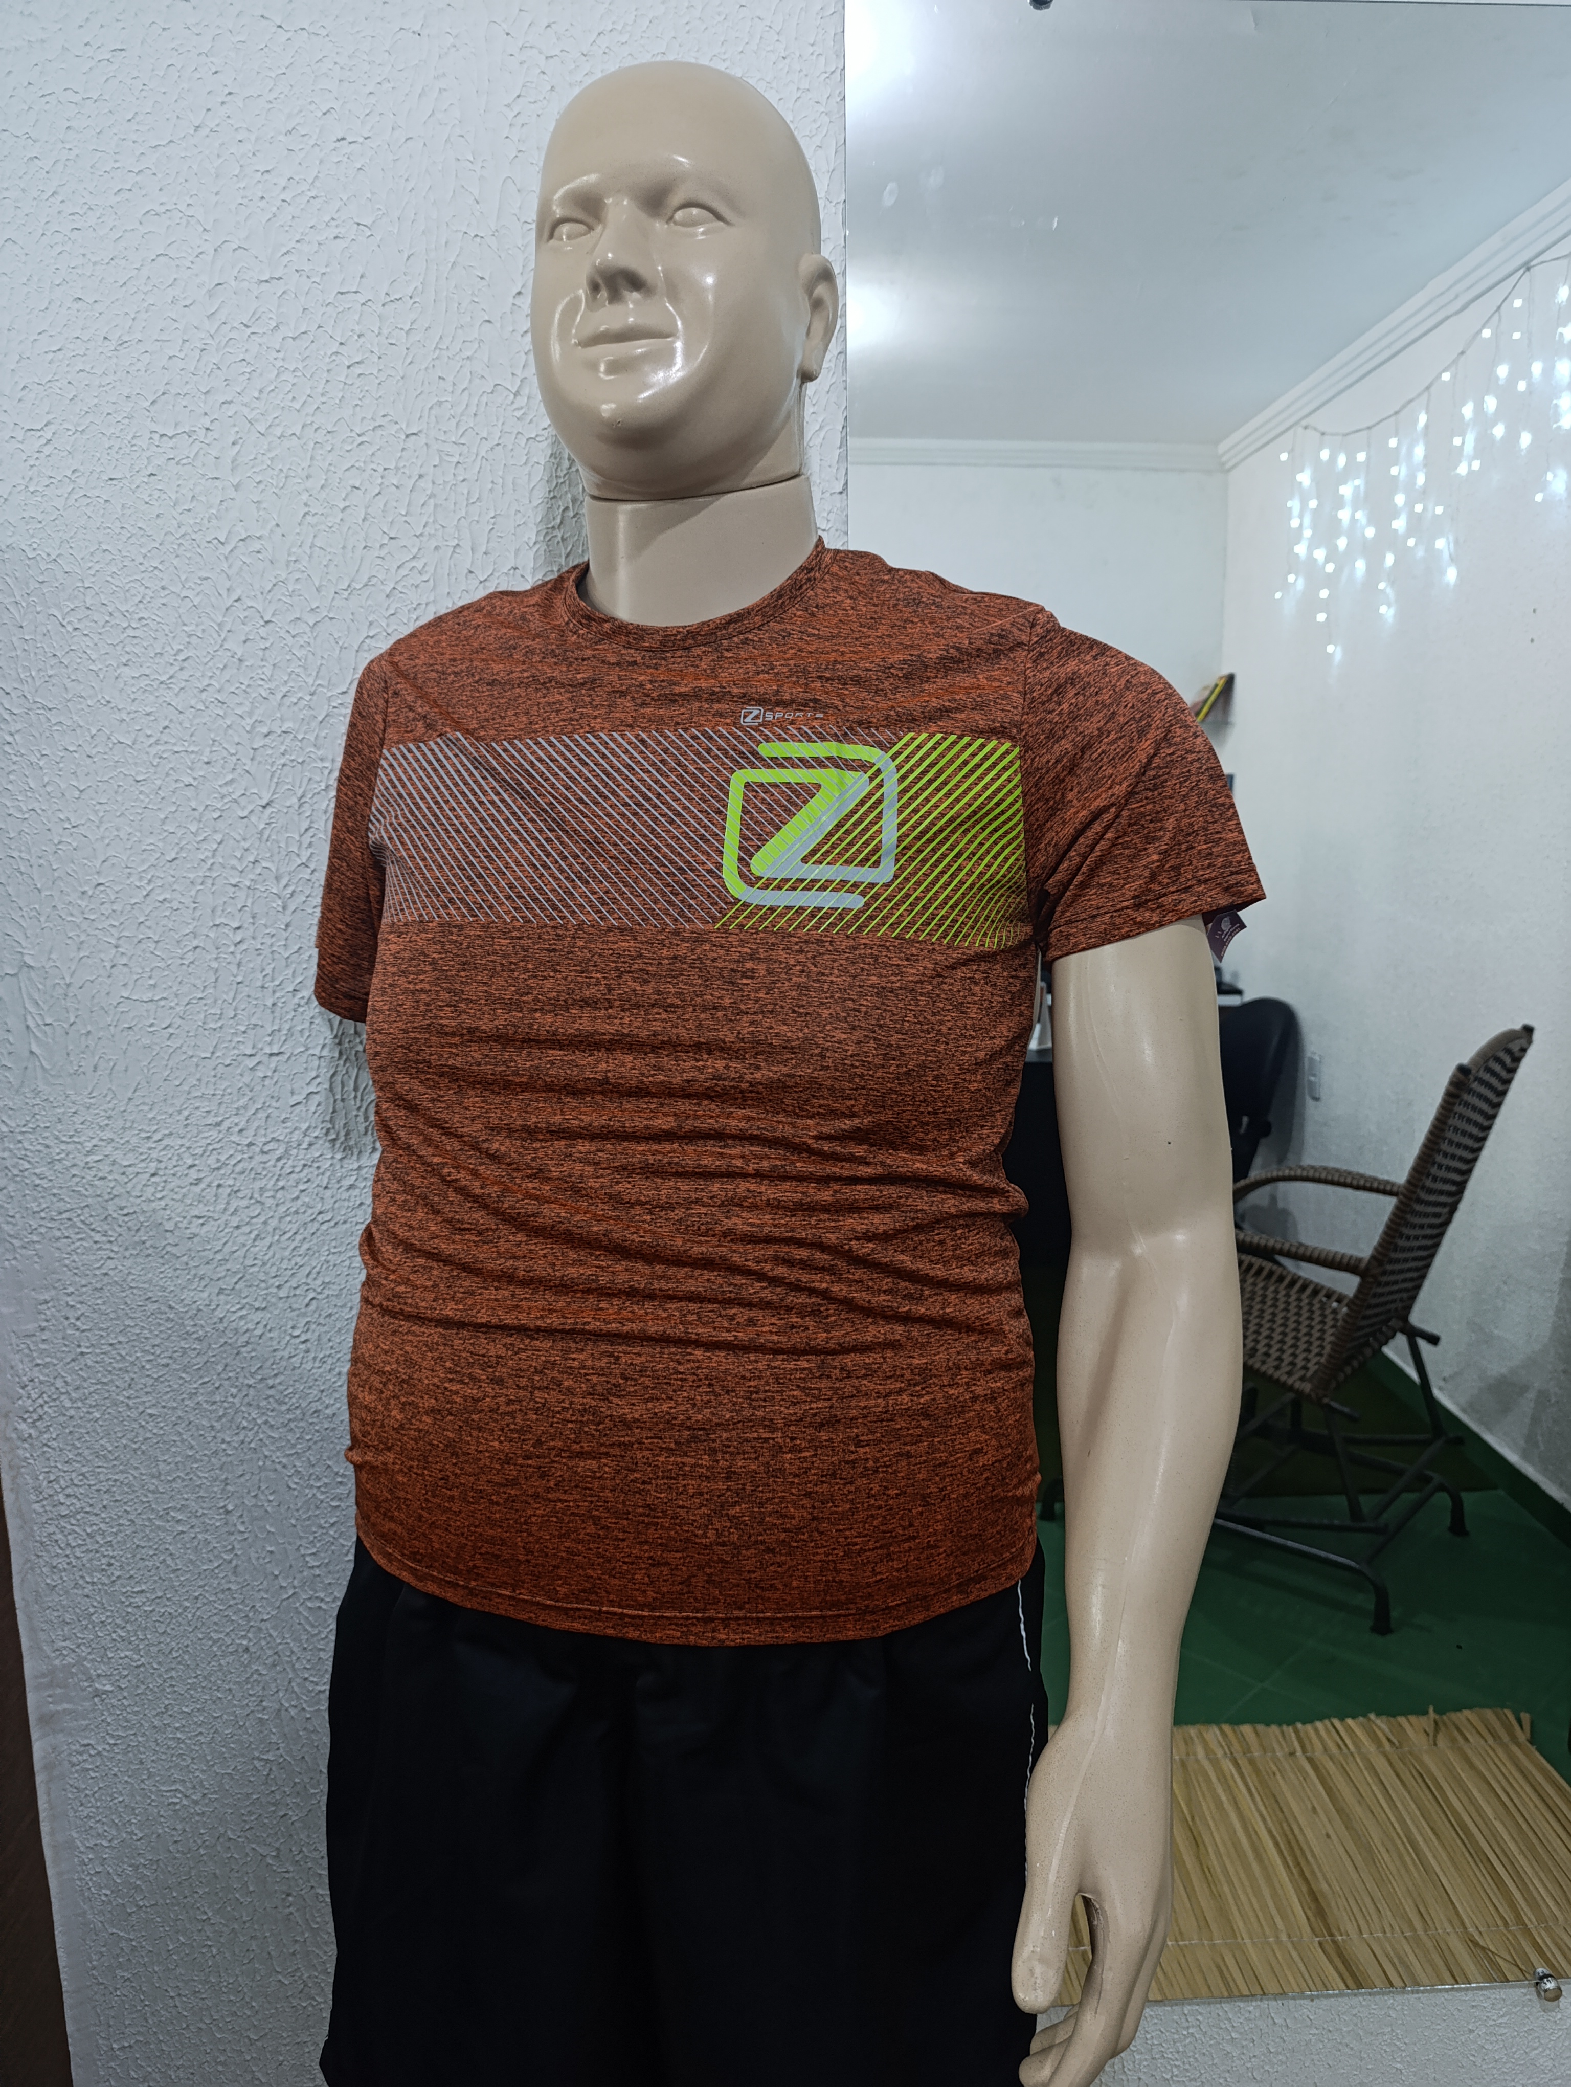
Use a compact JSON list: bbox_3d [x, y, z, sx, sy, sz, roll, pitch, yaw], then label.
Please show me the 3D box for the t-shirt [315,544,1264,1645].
[{"bbox_3d":[-0.036,0.003,0.875,0.620,0.630,0.300,2,10,19],"label":"t-shirt"}]

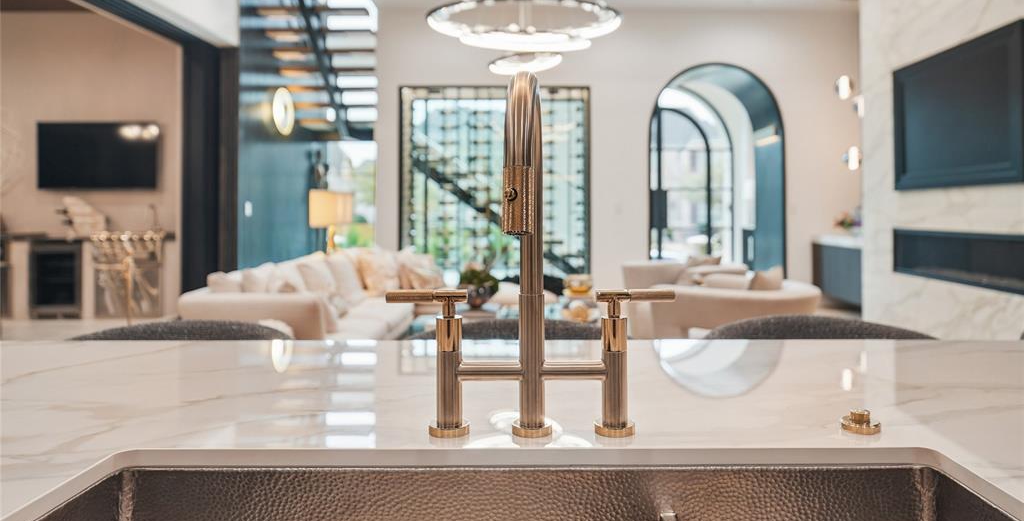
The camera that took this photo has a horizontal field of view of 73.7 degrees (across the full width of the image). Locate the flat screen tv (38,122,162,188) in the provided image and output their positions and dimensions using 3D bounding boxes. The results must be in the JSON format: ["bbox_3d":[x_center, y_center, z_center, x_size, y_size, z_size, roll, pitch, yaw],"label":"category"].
[{"bbox_3d":[-4.915,-1.240,8.100,1.430,0.810,0.060,0,2,2],"label":"flat screen tv"}]

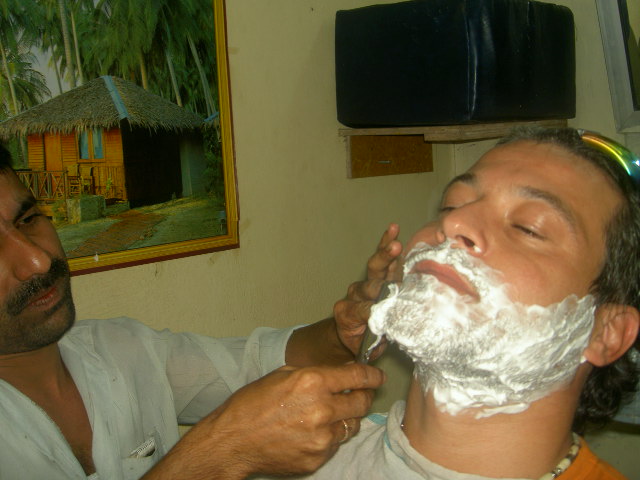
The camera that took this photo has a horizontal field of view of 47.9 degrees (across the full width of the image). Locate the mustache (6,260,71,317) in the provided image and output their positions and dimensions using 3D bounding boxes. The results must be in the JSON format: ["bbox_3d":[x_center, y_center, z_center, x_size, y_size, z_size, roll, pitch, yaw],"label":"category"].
[{"bbox_3d":[-0.249,0.043,0.635,0.070,0.028,0.025,-33,29,-24],"label":"mustache"}]

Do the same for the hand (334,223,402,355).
[{"bbox_3d":[0.051,0.049,0.730,0.065,0.140,0.085,21,-5,-12],"label":"hand"}]

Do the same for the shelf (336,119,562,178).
[{"bbox_3d":[0.290,-0.211,1.680,0.540,0.105,0.200,-5,6,-19],"label":"shelf"}]

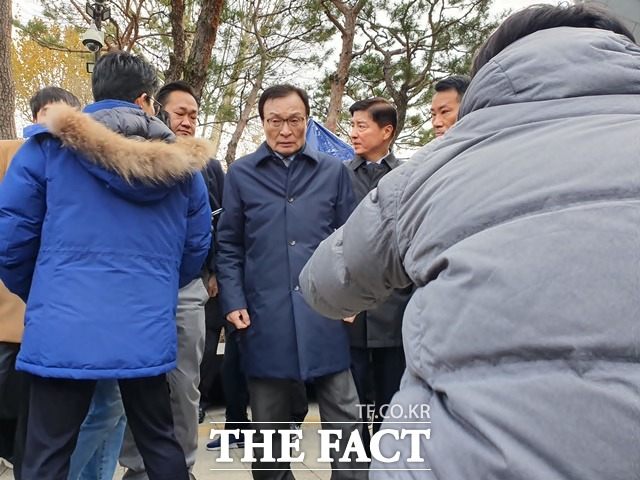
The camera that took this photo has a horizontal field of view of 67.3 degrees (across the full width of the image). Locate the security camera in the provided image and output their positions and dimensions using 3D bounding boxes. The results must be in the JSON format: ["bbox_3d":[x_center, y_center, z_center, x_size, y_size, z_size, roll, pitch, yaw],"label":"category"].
[{"bbox_3d":[-2.974,-2.621,6.300,0.250,0.320,0.260,0,-3,-7],"label":"security camera"}]

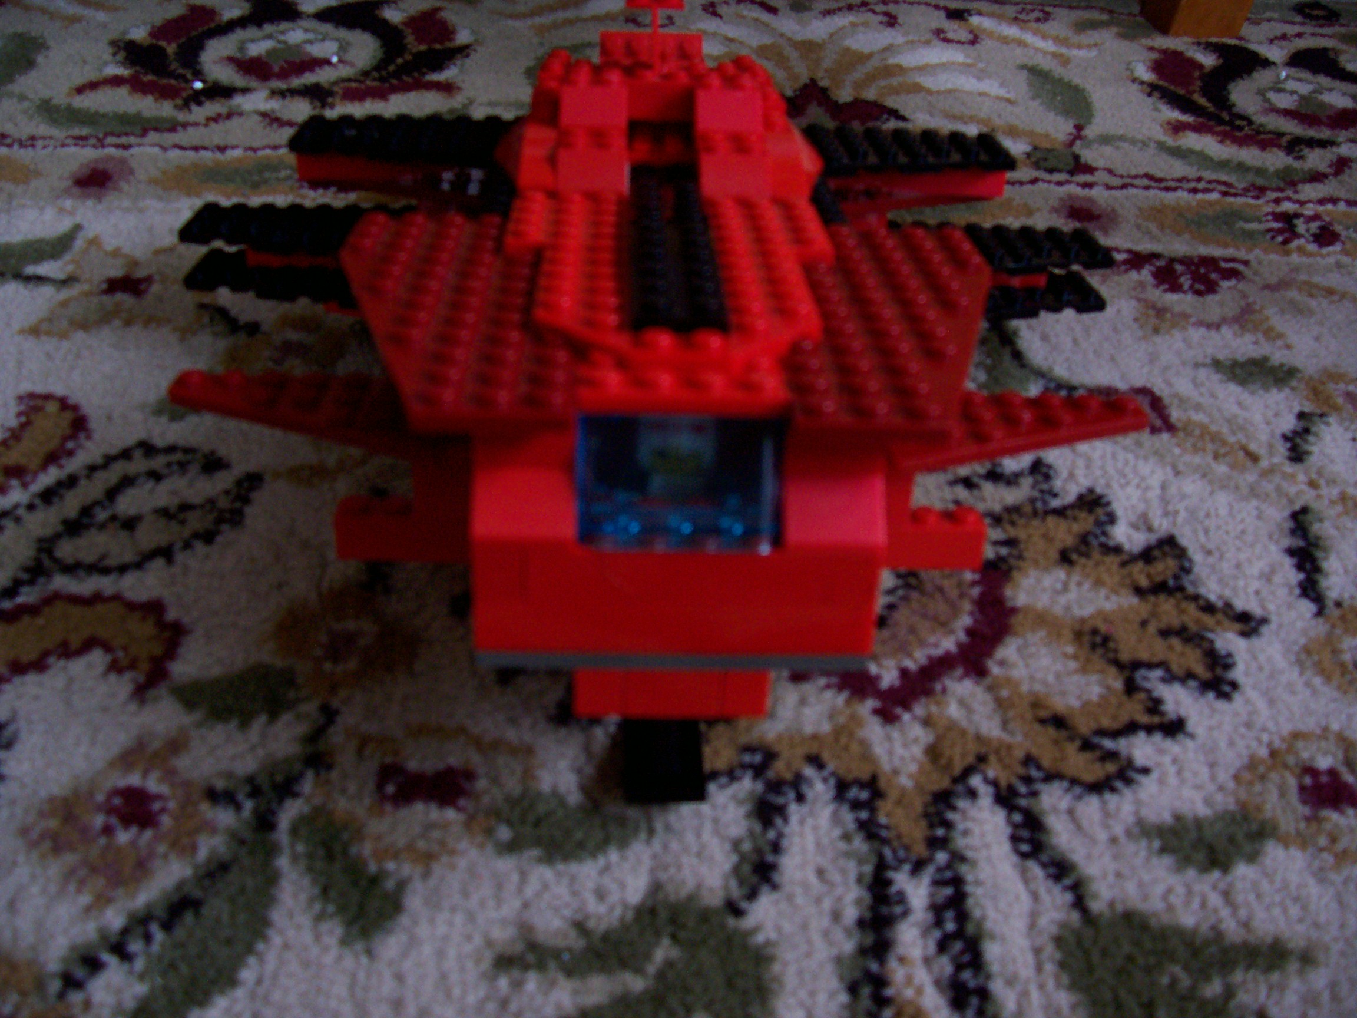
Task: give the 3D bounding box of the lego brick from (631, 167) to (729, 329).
[{"bbox_3d":[-0.001,-0.052,0.263,0.016,0.005,0.092,1,29,-3],"label":"lego brick"}]

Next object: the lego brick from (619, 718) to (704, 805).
[{"bbox_3d":[-0.004,0.049,0.288,0.016,0.005,0.040,1,29,-3],"label":"lego brick"}]

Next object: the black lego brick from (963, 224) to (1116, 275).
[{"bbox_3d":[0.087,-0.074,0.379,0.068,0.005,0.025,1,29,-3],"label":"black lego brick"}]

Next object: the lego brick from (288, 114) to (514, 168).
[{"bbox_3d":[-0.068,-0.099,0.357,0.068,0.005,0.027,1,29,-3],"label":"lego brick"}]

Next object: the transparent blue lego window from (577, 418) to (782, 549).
[{"bbox_3d":[0.000,-0.006,0.209,0.032,0.020,0.016,1,29,-3],"label":"transparent blue lego window"}]

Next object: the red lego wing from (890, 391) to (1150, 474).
[{"bbox_3d":[0.065,-0.015,0.265,0.063,0.005,0.033,1,29,-3],"label":"red lego wing"}]

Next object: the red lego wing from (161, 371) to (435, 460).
[{"bbox_3d":[-0.070,-0.017,0.257,0.063,0.005,0.033,1,29,-3],"label":"red lego wing"}]

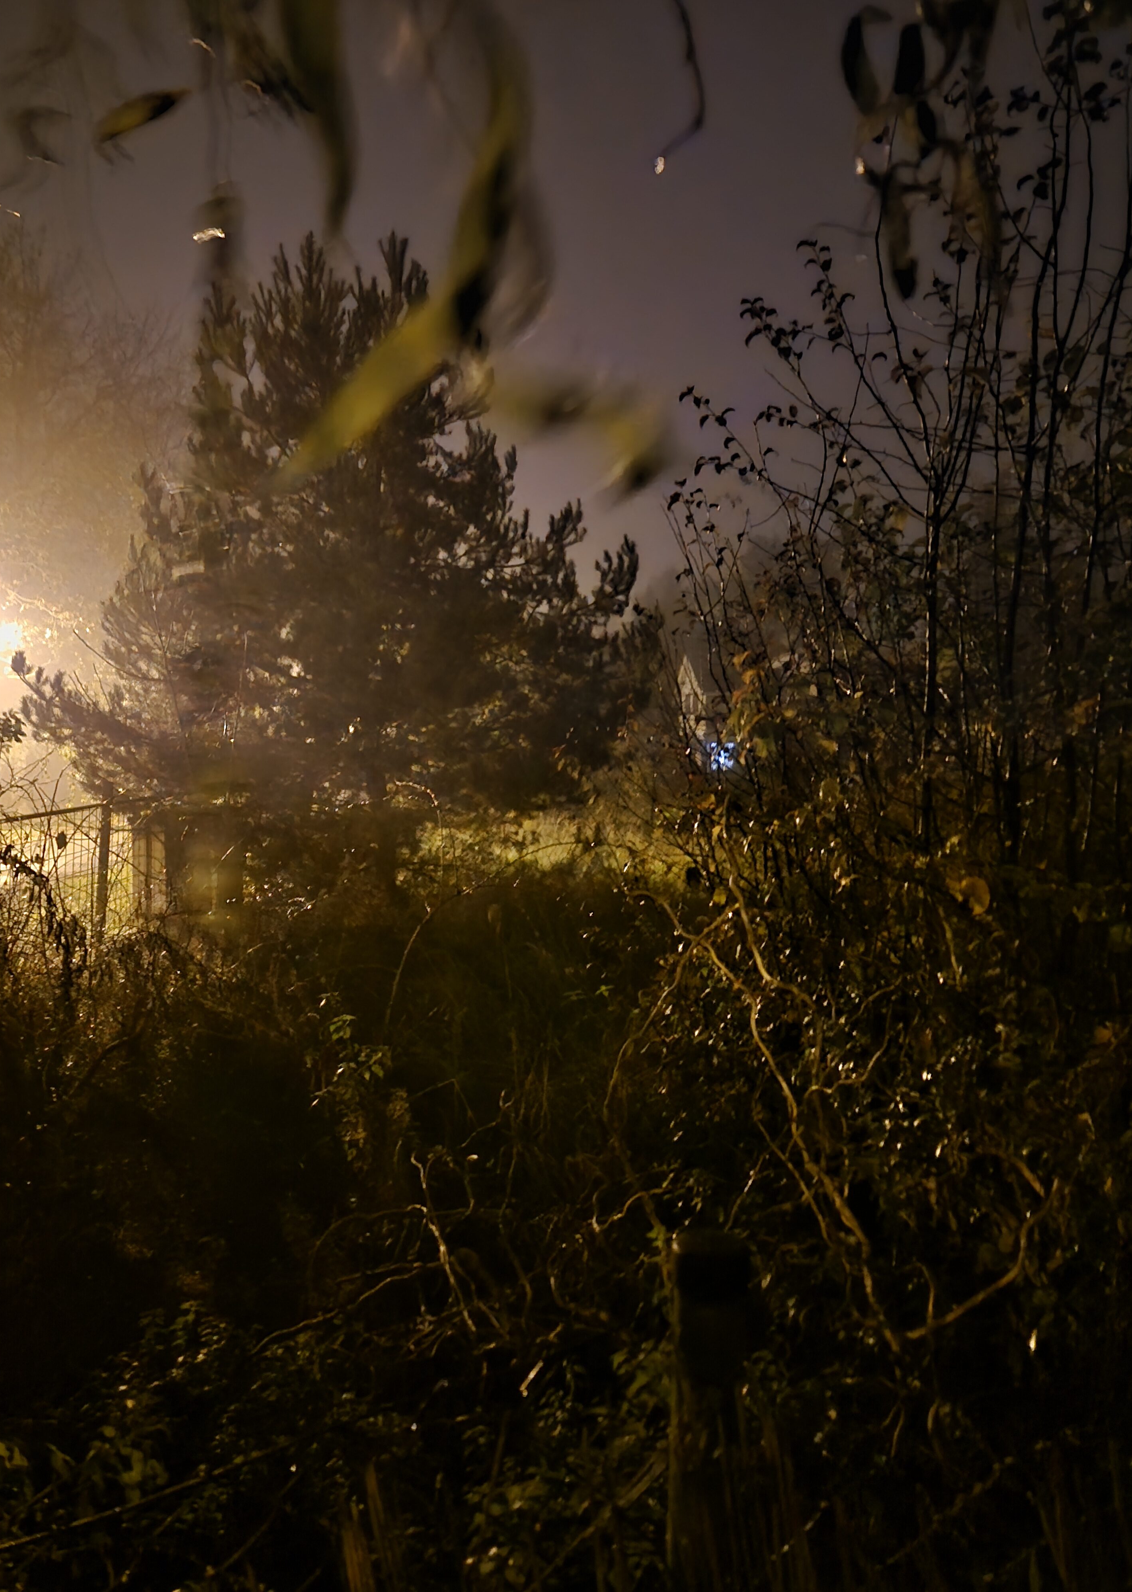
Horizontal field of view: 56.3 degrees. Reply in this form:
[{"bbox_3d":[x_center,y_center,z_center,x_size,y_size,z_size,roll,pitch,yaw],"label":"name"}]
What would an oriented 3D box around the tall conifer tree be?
[{"bbox_3d":[-2.280,-2.300,10.400,6.000,6.300,5.600,1,1,0],"label":"tall conifer tree"}]

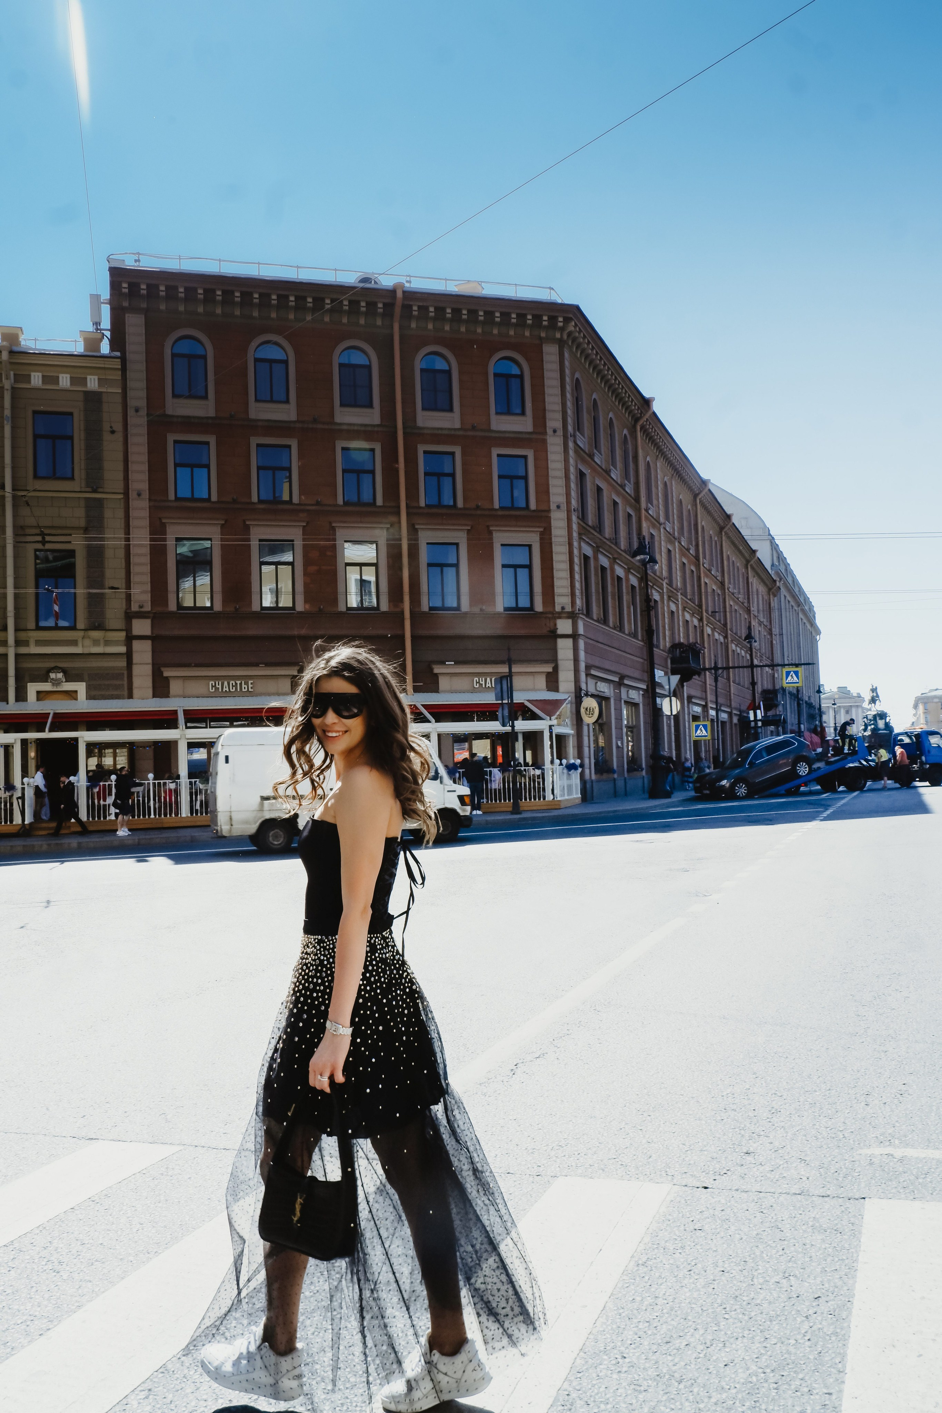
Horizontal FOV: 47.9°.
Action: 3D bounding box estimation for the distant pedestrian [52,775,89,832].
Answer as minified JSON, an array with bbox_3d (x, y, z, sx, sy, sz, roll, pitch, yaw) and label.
[{"bbox_3d":[-10.413,2.559,27.600,0.850,1.580,0.500,-2,-4,-10],"label":"distant pedestrian"}]

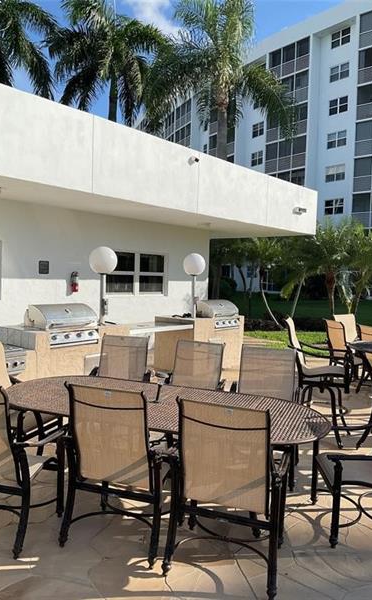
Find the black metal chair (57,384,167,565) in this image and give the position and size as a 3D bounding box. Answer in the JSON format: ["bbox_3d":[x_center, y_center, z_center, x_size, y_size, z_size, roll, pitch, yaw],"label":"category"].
[{"bbox_3d":[-0.362,0.989,3.156,0.610,0.990,0.660,3,3,21],"label":"black metal chair"}]

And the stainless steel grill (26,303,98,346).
[{"bbox_3d":[-1.660,0.320,6.790,0.600,0.550,0.800,4,3,40],"label":"stainless steel grill"}]

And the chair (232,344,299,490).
[{"bbox_3d":[0.659,0.965,4.335,0.610,0.990,0.670,2,3,20],"label":"chair"}]

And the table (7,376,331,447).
[{"bbox_3d":[-0.255,1.105,3.662,2.440,0.720,1.150,3,3,24],"label":"table"}]

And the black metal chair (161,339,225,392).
[{"bbox_3d":[0.055,0.936,4.625,0.610,0.990,0.670,3,3,23],"label":"black metal chair"}]

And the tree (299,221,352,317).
[{"bbox_3d":[4.861,-0.893,17.272,2.000,3.800,2.000,3,3,22],"label":"tree"}]

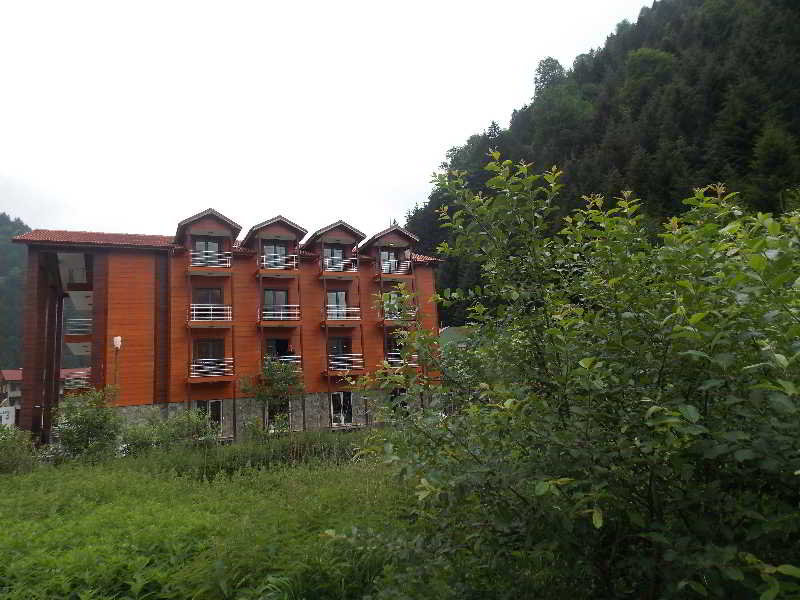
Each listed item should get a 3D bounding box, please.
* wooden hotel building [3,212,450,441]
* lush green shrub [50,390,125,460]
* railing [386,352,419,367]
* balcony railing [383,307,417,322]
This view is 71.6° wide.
[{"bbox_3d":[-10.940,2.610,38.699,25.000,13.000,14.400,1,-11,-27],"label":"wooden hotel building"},{"bbox_3d":[-11.869,4.713,21.000,2.700,2.750,2.500,1,-11,-27],"label":"lush green shrub"},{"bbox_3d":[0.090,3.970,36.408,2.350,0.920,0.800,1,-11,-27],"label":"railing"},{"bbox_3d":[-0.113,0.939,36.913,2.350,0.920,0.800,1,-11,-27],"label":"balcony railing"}]

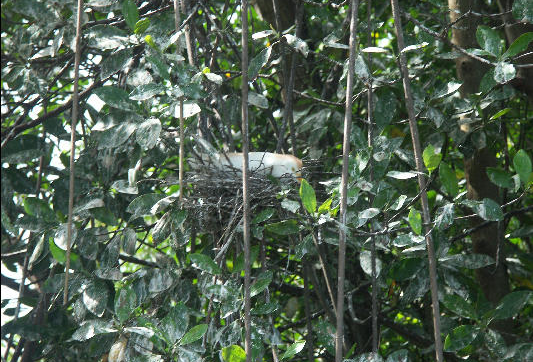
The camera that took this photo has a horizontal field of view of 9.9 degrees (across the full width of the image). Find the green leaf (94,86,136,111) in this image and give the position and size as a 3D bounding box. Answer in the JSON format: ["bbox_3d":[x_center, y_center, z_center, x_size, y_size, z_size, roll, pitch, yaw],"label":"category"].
[{"bbox_3d":[-0.458,-0.250,9.300,0.137,0.070,0.030,22,-25,0],"label":"green leaf"}]

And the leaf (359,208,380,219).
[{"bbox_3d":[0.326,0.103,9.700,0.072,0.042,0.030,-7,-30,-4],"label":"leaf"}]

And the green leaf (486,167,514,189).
[{"bbox_3d":[0.779,-0.008,10.200,0.107,0.056,0.022,35,-27,-11],"label":"green leaf"}]

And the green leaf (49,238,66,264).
[{"bbox_3d":[-0.696,0.239,10.300,0.053,0.115,0.022,-32,-11,-26],"label":"green leaf"}]

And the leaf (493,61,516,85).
[{"bbox_3d":[0.757,-0.345,9.750,0.072,0.075,0.035,0,-30,0],"label":"leaf"}]

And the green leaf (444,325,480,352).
[{"bbox_3d":[0.643,0.514,10.000,0.134,0.073,0.022,-33,-27,-9],"label":"green leaf"}]

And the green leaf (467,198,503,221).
[{"bbox_3d":[0.723,0.097,10.100,0.137,0.066,0.022,26,-27,8],"label":"green leaf"}]

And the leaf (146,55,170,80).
[{"bbox_3d":[-0.354,-0.372,10.100,0.050,0.109,0.022,-39,-12,-30],"label":"leaf"}]

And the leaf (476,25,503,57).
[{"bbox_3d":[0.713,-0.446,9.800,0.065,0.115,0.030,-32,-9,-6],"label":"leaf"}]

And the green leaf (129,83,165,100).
[{"bbox_3d":[-0.360,-0.267,9.200,0.111,0.056,0.030,-14,-40,0],"label":"green leaf"}]

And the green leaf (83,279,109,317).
[{"bbox_3d":[-0.508,0.349,9.100,0.071,0.122,0.030,-9,-15,0],"label":"green leaf"}]

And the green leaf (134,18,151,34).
[{"bbox_3d":[-0.380,-0.477,9.400,0.061,0.034,0.020,-42,-20,0],"label":"green leaf"}]

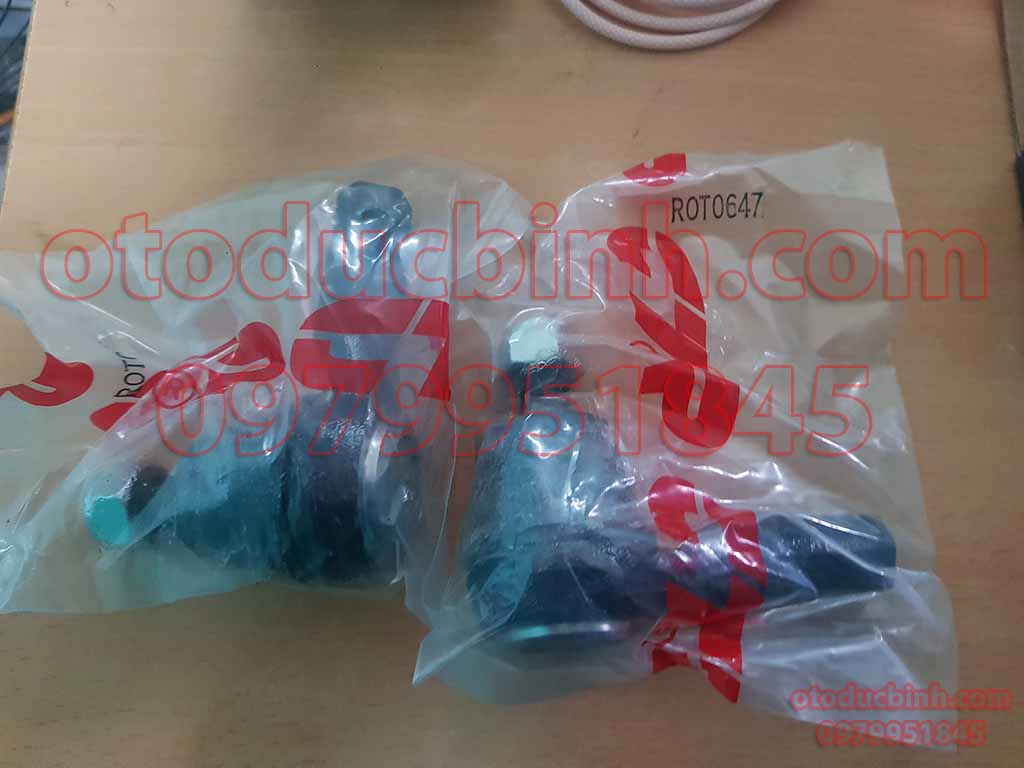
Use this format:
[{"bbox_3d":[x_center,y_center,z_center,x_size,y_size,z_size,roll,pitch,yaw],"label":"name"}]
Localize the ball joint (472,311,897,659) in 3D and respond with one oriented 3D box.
[{"bbox_3d":[0.043,0.023,0.202,0.113,0.046,0.087,-6,97,-3],"label":"ball joint"}]

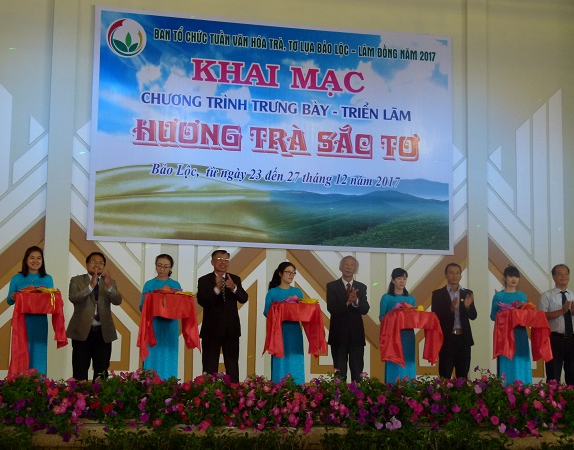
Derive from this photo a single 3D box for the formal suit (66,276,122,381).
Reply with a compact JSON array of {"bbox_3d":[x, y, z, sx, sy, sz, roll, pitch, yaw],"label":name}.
[{"bbox_3d":[-1.873,1.158,10.445,0.480,1.371,0.370,3,-7,-19],"label":"formal suit"}]

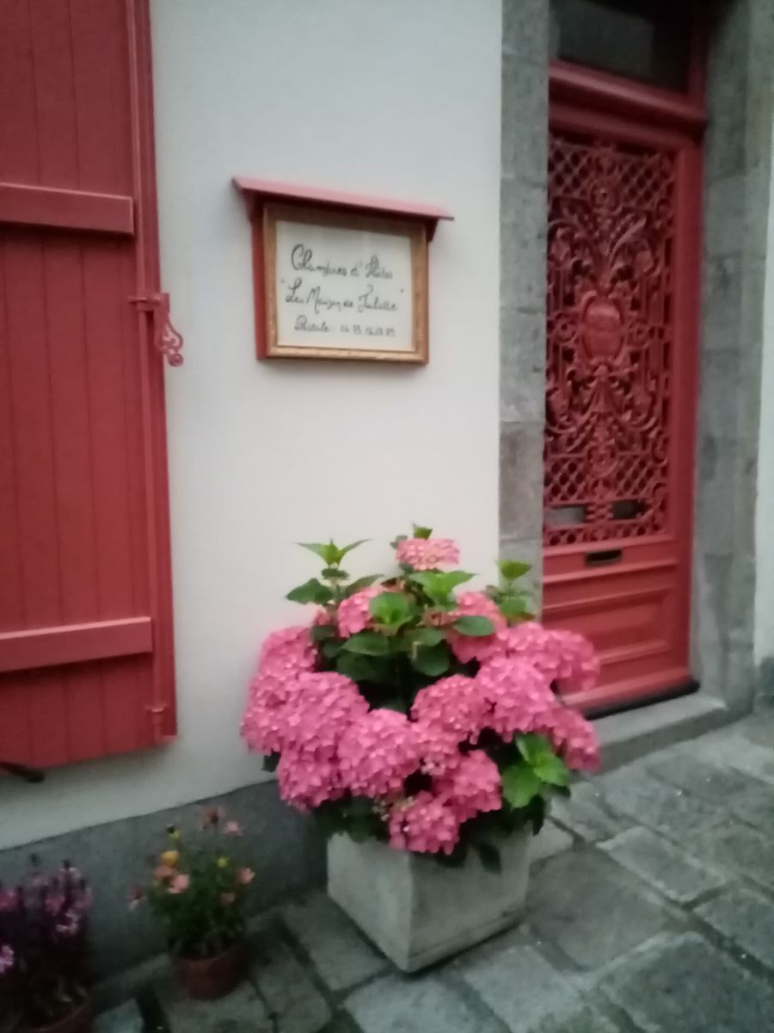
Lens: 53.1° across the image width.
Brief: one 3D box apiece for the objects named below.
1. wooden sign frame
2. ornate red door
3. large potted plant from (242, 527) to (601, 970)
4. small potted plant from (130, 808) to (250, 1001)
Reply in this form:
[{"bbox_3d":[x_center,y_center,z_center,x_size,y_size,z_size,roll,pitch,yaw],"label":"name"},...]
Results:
[{"bbox_3d":[-0.117,-0.624,2.131,0.490,0.394,0.066,-4,7,-29],"label":"wooden sign frame"},{"bbox_3d":[0.871,-0.392,2.920,0.914,2.330,0.100,-4,7,-29],"label":"ornate red door"},{"bbox_3d":[0.104,0.584,2.020,0.900,1.112,0.650,-4,7,-29],"label":"large potted plant"},{"bbox_3d":[-0.472,0.971,1.958,0.294,0.450,0.274,-4,7,-29],"label":"small potted plant"}]

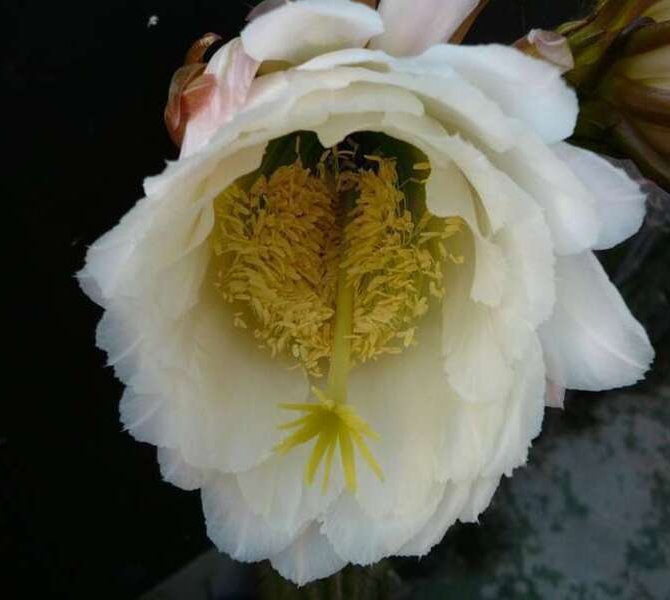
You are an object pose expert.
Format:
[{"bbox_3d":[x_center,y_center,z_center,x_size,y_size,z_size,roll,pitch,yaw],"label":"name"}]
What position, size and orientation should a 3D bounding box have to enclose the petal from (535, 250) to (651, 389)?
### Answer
[{"bbox_3d":[0.110,0.009,0.340,0.044,0.053,0.021,-15,4,-5],"label":"petal"}]

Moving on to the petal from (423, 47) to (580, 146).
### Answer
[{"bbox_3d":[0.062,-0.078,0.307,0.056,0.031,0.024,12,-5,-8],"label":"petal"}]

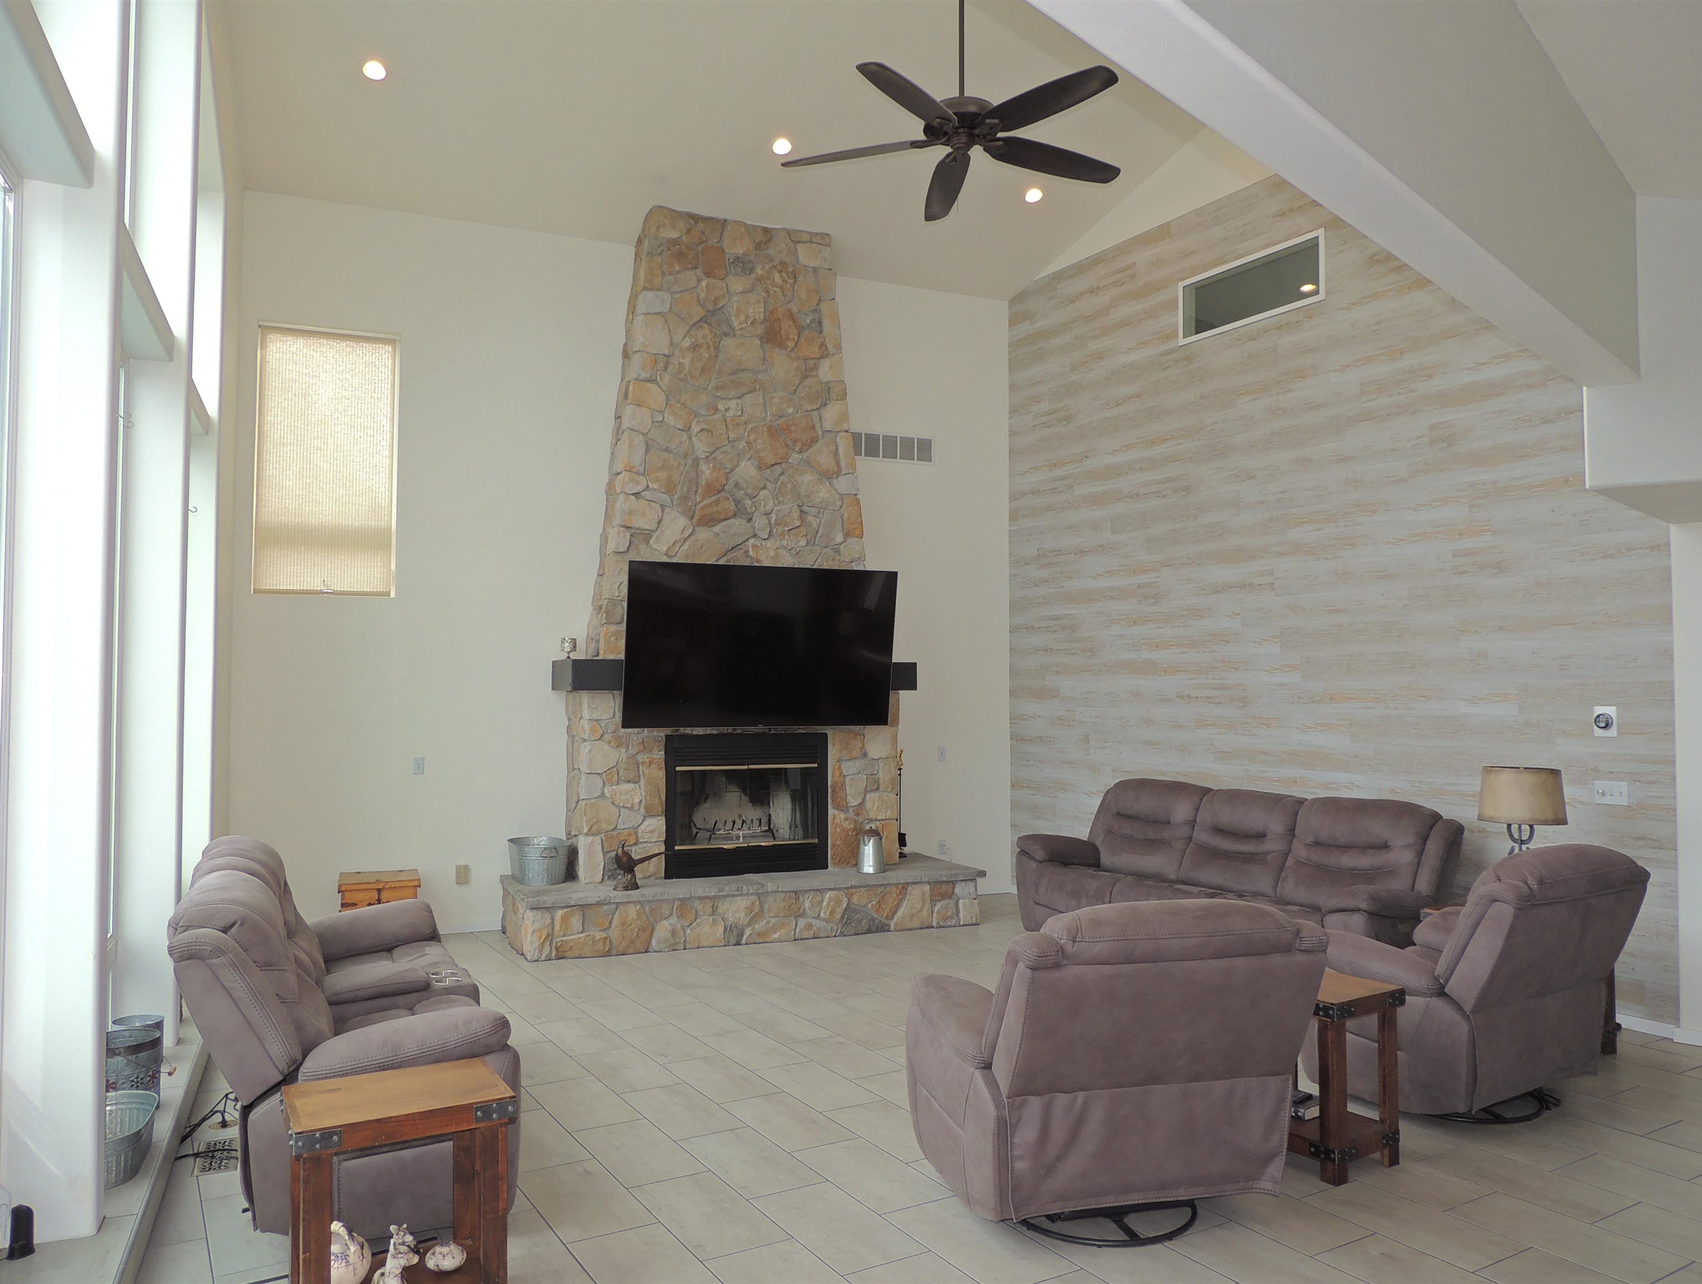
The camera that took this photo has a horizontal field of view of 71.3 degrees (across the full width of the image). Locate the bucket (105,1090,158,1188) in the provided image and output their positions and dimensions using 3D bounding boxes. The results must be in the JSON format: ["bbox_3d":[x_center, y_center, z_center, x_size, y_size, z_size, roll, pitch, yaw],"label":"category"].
[{"bbox_3d":[-2.399,1.603,3.819,0.290,0.165,0.500,1,-3,-24],"label":"bucket"}]

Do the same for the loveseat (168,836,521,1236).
[{"bbox_3d":[-1.910,1.325,4.407,1.000,1.080,2.040,1,-3,-26],"label":"loveseat"}]

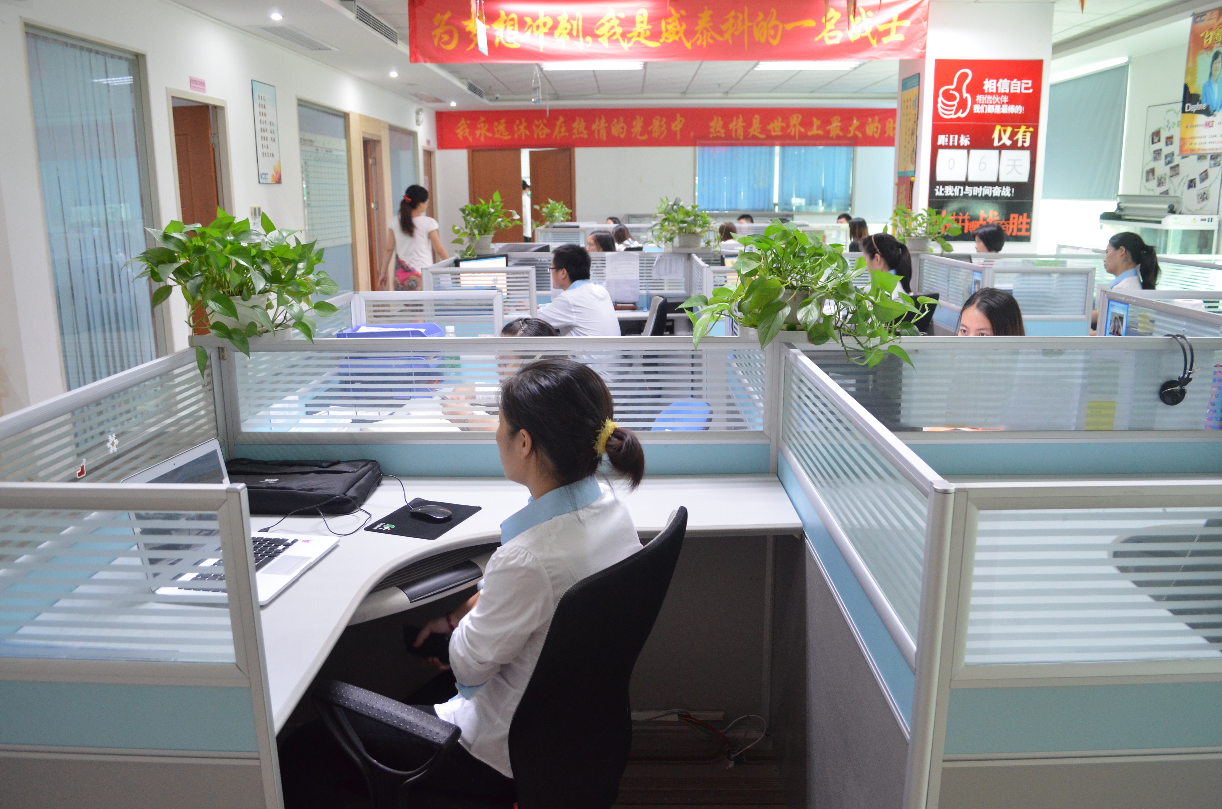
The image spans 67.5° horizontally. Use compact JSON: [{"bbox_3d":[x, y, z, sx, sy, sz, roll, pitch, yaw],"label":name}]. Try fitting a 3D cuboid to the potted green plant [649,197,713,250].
[{"bbox_3d":[0.446,-1.152,5.817,0.413,0.328,0.380,0,13,0],"label":"potted green plant"}]

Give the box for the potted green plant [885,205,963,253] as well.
[{"bbox_3d":[1.957,-1.095,5.706,0.466,0.281,0.400,0,13,0],"label":"potted green plant"}]

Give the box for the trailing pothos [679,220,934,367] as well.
[{"bbox_3d":[0.475,-0.274,2.213,0.550,0.310,0.440,0,13,1],"label":"trailing pothos"}]

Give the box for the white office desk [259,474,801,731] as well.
[{"bbox_3d":[-0.300,0.701,1.914,1.460,0.775,1.183,0,13,1],"label":"white office desk"}]

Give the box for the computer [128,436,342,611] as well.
[{"bbox_3d":[-0.730,0.222,1.799,0.269,0.234,0.315,2,13,9],"label":"computer"}]

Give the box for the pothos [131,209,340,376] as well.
[{"bbox_3d":[-0.974,-0.288,2.374,0.501,0.416,0.440,0,13,0],"label":"pothos"}]

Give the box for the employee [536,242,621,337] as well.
[{"bbox_3d":[-0.194,-0.285,5.101,0.680,1.209,0.500,4,14,16],"label":"employee"}]

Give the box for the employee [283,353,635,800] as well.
[{"bbox_3d":[-0.265,0.502,1.742,0.660,1.190,0.540,7,15,28],"label":"employee"}]

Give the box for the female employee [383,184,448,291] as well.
[{"bbox_3d":[-1.642,-1.089,7.769,0.520,1.547,0.400,3,14,13],"label":"female employee"}]

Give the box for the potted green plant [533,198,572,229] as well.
[{"bbox_3d":[-0.680,-2.233,10.678,0.457,0.349,0.420,0,13,0],"label":"potted green plant"}]

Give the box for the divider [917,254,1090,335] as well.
[{"bbox_3d":[2.046,-0.216,5.023,0.580,1.150,1.000,0,13,1],"label":"divider"}]

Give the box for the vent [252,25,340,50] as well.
[{"bbox_3d":[-2.305,-2.692,6.723,0.250,0.040,1.153,0,13,1],"label":"vent"}]

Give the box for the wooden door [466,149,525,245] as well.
[{"bbox_3d":[-1.730,-2.814,13.857,0.834,2.130,0.060,0,13,0],"label":"wooden door"}]

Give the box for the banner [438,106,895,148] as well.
[{"bbox_3d":[1.150,-4.084,13.517,7.431,0.560,0.040,0,13,0],"label":"banner"}]

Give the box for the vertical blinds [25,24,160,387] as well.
[{"bbox_3d":[-2.617,-0.797,4.820,0.080,2.020,1.000,0,13,1],"label":"vertical blinds"}]

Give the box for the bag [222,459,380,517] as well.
[{"bbox_3d":[-0.785,0.192,2.268,0.410,0.085,0.280,0,13,1],"label":"bag"}]

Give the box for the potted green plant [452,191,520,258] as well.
[{"bbox_3d":[-0.775,-1.112,5.660,0.420,0.410,0.380,0,13,1],"label":"potted green plant"}]

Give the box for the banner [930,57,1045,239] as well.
[{"bbox_3d":[2.548,-1.712,6.218,0.720,1.210,0.020,0,13,1],"label":"banner"}]

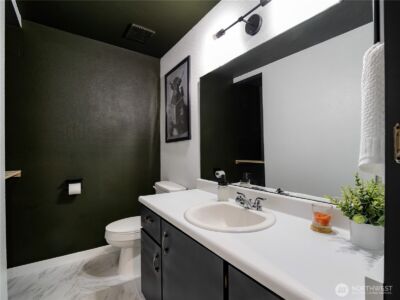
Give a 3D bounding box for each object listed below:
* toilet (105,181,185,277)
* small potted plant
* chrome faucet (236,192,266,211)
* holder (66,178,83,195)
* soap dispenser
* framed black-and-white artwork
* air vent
[{"bbox_3d":[-0.582,0.798,1.998,0.755,0.740,0.450,0,0,-35],"label":"toilet"},{"bbox_3d":[0.702,0.258,0.763,0.240,0.290,0.260,0,0,-35],"label":"small potted plant"},{"bbox_3d":[0.328,0.345,1.247,0.120,0.085,0.200,0,0,-35],"label":"chrome faucet"},{"bbox_3d":[-1.386,0.408,2.040,0.140,0.165,0.115,0,0,-35],"label":"holder"},{"bbox_3d":[0.186,0.293,1.480,0.085,0.220,0.078,0,0,-35],"label":"soap dispenser"},{"bbox_3d":[-0.292,-0.555,2.239,0.022,0.900,0.610,0,0,-35],"label":"framed black-and-white artwork"},{"bbox_3d":[-0.677,-1.278,2.071,0.250,0.030,0.280,0,0,-35],"label":"air vent"}]

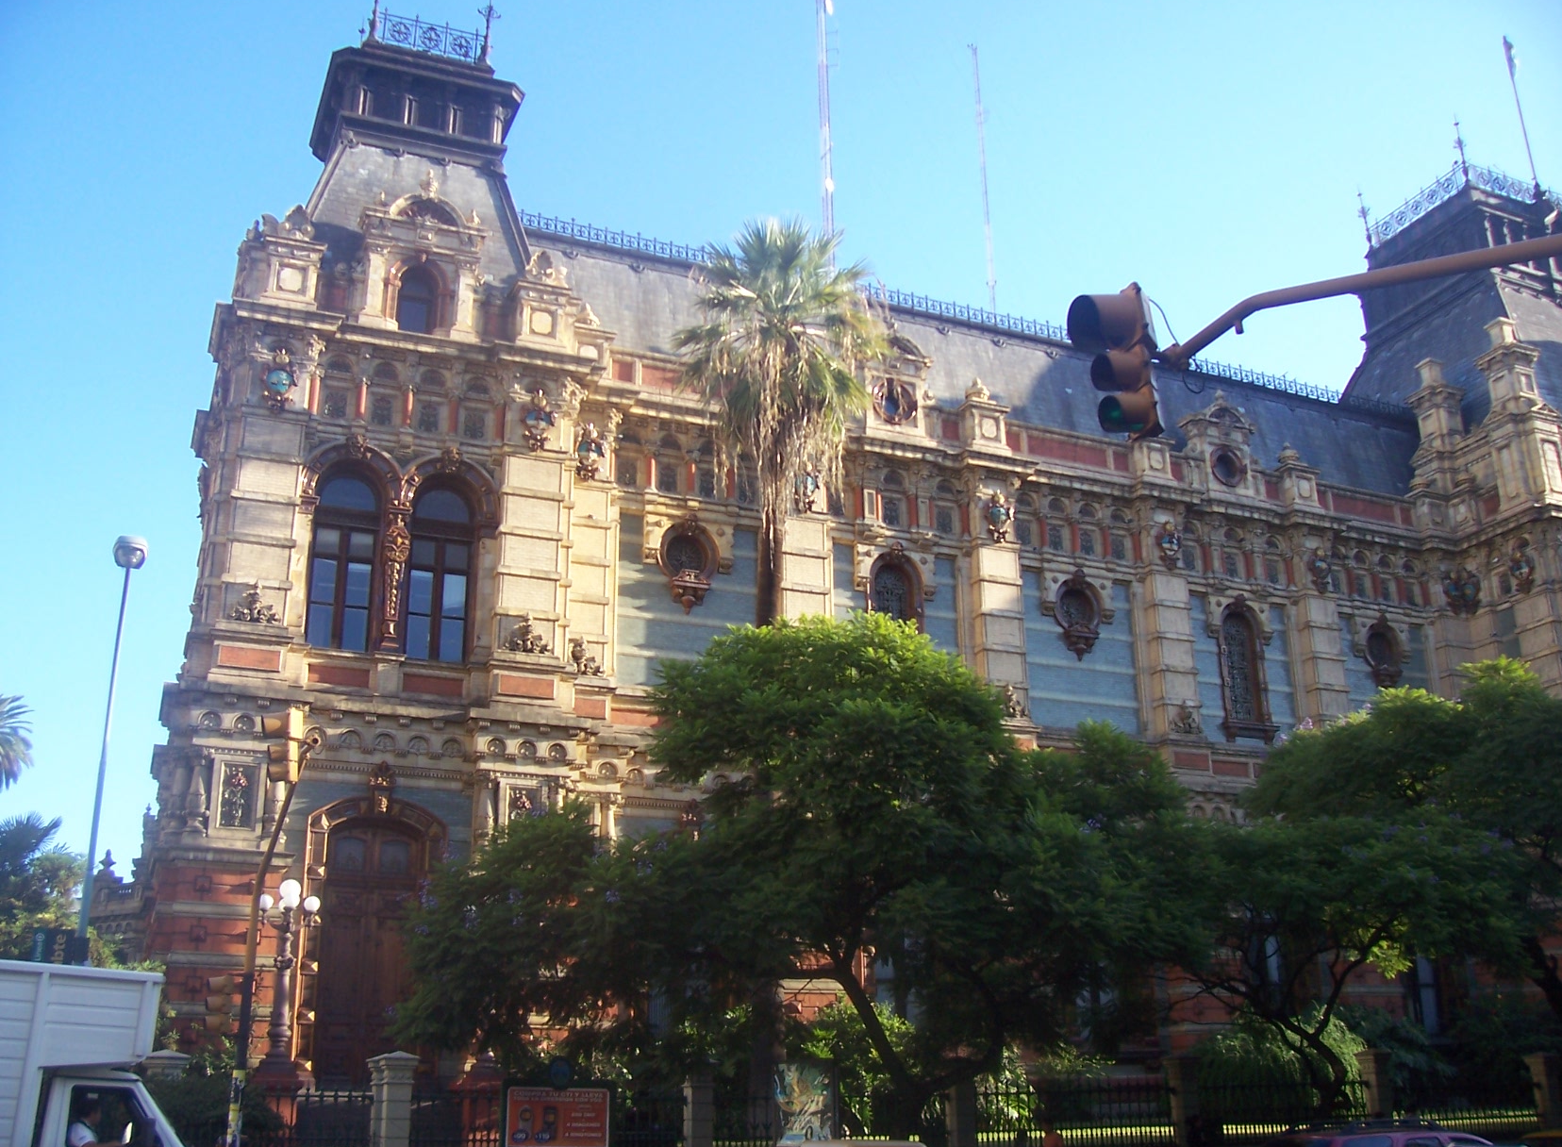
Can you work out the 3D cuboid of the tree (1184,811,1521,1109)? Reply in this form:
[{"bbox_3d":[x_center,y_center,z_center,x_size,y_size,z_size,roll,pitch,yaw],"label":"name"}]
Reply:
[{"bbox_3d":[9.781,7.423,26.192,5.900,6.800,5.600,8,-22,-24],"label":"tree"}]

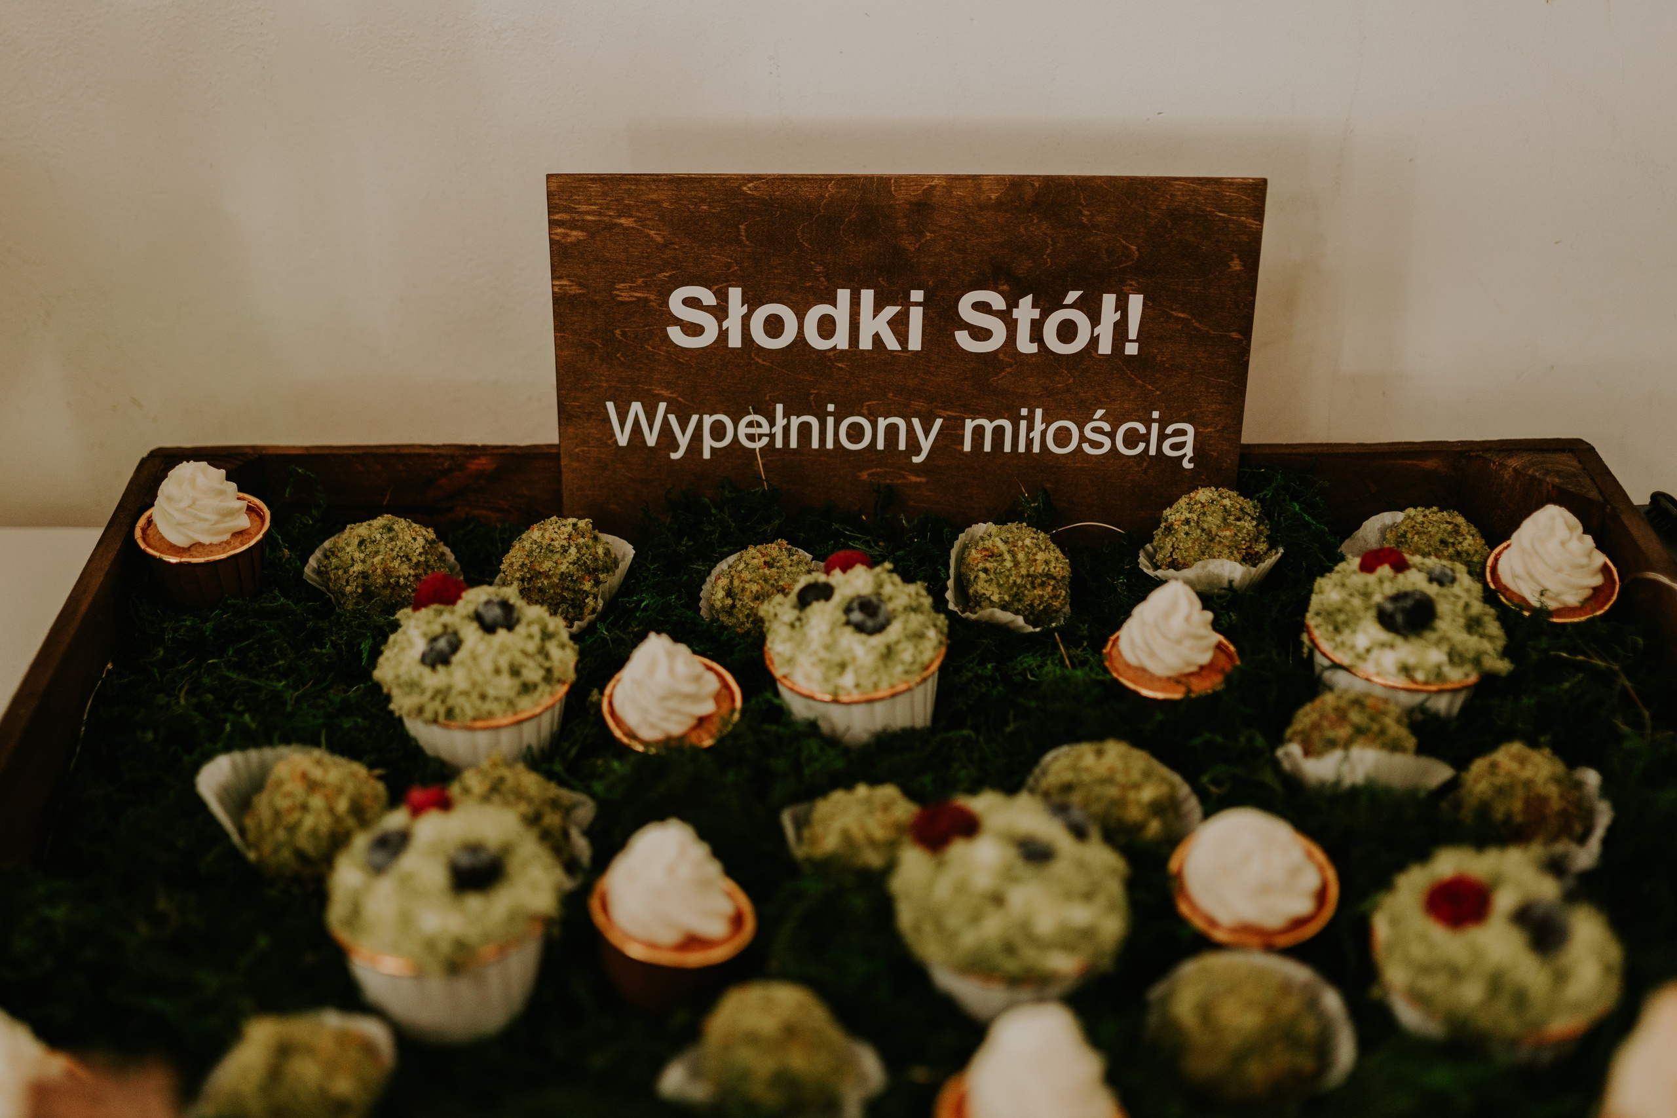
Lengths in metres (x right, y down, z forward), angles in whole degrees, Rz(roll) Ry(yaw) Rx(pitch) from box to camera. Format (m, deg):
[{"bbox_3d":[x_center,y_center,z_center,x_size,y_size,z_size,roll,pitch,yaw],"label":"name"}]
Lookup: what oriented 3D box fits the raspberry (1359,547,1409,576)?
[{"bbox_3d":[0.203,0.004,0.607,0.019,0.016,0.019,0,39,0],"label":"raspberry"}]

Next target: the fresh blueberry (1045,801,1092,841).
[{"bbox_3d":[0.071,0.081,0.502,0.015,0.013,0.015,0,39,0],"label":"fresh blueberry"}]

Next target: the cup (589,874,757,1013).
[{"bbox_3d":[-0.051,0.117,0.500,0.051,0.033,0.051,4,39,-4],"label":"cup"}]

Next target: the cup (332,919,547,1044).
[{"bbox_3d":[-0.110,0.111,0.469,0.064,0.038,0.064,-2,33,-1],"label":"cup"}]

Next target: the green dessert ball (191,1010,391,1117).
[{"bbox_3d":[-0.149,0.149,0.450,0.055,0.027,0.055,0,38,0],"label":"green dessert ball"}]

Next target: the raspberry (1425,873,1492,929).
[{"bbox_3d":[0.163,0.090,0.428,0.018,0.017,0.018,-1,38,-1],"label":"raspberry"}]

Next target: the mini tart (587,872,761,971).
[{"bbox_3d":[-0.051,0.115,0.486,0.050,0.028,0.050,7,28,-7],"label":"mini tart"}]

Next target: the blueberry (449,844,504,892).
[{"bbox_3d":[-0.107,0.091,0.480,0.016,0.013,0.016,0,39,0],"label":"blueberry"}]

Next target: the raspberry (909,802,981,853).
[{"bbox_3d":[0.032,0.083,0.495,0.021,0.017,0.020,0,39,0],"label":"raspberry"}]

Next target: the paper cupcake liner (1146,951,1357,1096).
[{"bbox_3d":[0.118,0.138,0.472,0.059,0.026,0.052,0,39,0],"label":"paper cupcake liner"}]

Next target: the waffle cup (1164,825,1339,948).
[{"bbox_3d":[0.127,0.107,0.499,0.050,0.028,0.050,-3,38,2],"label":"waffle cup"}]

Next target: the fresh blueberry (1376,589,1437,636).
[{"bbox_3d":[0.199,0.019,0.572,0.020,0.015,0.019,0,39,0],"label":"fresh blueberry"}]

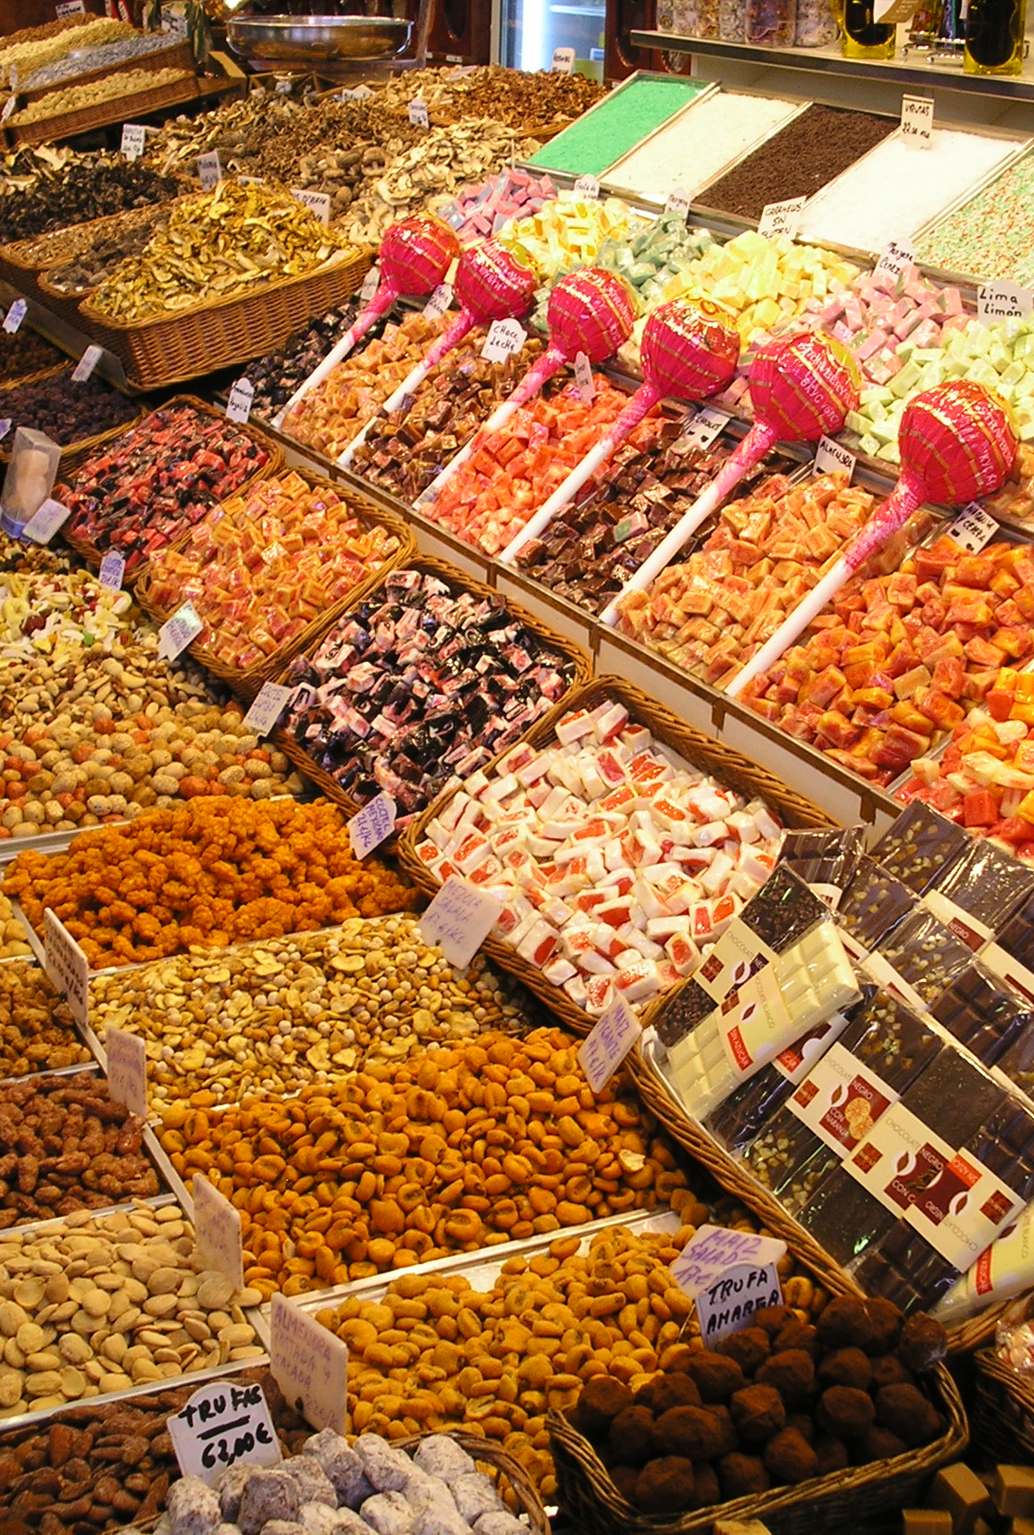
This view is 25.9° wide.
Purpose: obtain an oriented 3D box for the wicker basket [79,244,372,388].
[{"bbox_3d":[-0.374,-0.605,2.930,0.338,0.080,0.225,-22,29,-17],"label":"wicker basket"}]

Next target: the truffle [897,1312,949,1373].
[{"bbox_3d":[0.233,0.331,1.290,0.030,0.033,0.031,1,21,0],"label":"truffle"}]

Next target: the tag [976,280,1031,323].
[{"bbox_3d":[0.479,-0.456,2.209,0.056,0.048,0.003,20,13,40],"label":"tag"}]

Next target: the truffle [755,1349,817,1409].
[{"bbox_3d":[0.145,0.331,1.217,0.034,0.032,0.034,1,22,0],"label":"truffle"}]

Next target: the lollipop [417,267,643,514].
[{"bbox_3d":[0.007,-0.394,2.357,0.335,0.100,0.100,-49,7,-14],"label":"lollipop"}]

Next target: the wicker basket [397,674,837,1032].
[{"bbox_3d":[0.092,0.084,1.810,0.251,0.085,0.392,-41,33,-7],"label":"wicker basket"}]

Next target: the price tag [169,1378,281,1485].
[{"bbox_3d":[-0.156,0.359,1.210,0.053,0.058,0.003,-9,-16,-25],"label":"price tag"}]

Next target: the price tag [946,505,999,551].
[{"bbox_3d":[0.392,-0.206,1.934,0.003,0.035,0.041,21,24,-41],"label":"price tag"}]

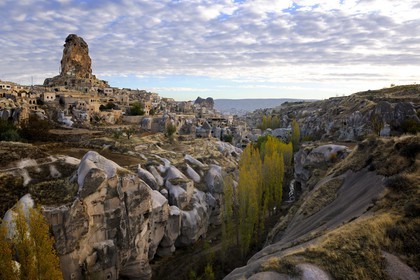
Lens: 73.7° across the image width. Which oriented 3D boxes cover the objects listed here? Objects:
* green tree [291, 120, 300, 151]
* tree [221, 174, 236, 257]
[{"bbox_3d":[44.560,-2.280,145.920,5.060,17.830,5.060,0,7,0],"label":"green tree"},{"bbox_3d":[3.450,14.250,52.270,2.900,16.000,2.900,0,7,0],"label":"tree"}]

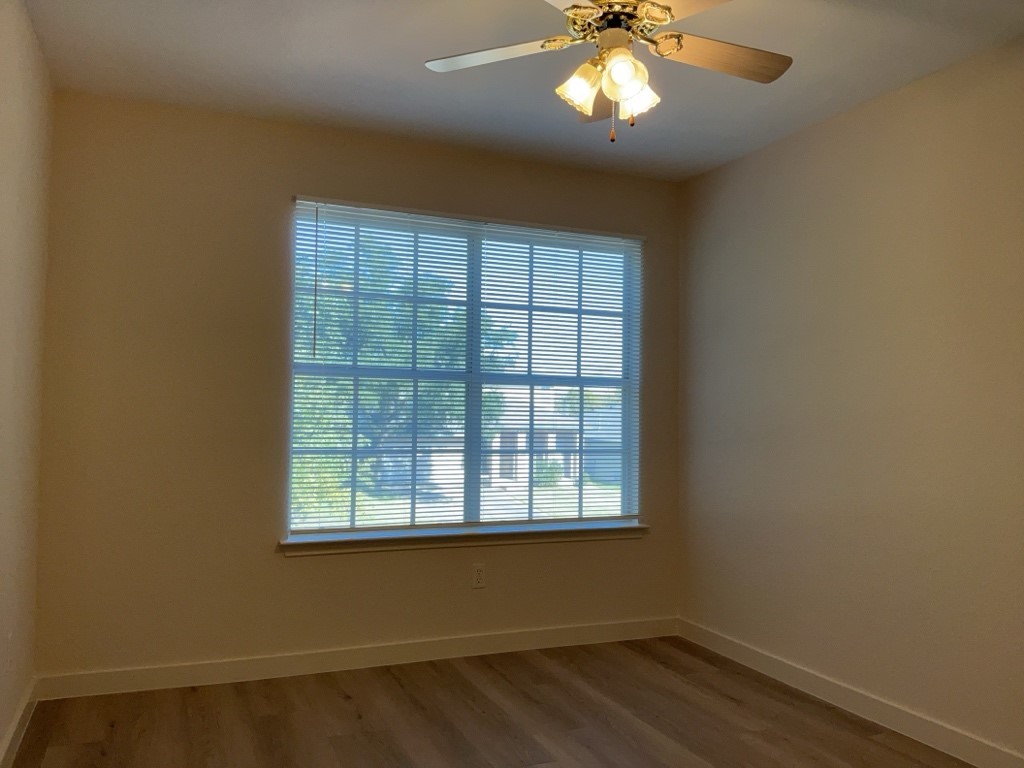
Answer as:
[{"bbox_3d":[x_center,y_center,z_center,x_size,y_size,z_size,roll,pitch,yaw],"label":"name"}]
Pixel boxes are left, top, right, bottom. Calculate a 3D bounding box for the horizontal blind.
[{"bbox_3d":[-0.152,-0.056,3.901,1.800,1.493,0.050,2,-3,-22],"label":"horizontal blind"}]

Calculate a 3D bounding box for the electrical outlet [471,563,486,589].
[{"bbox_3d":[-0.157,0.931,3.871,0.070,0.114,0.009,2,-3,-22],"label":"electrical outlet"}]

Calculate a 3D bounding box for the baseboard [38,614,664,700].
[{"bbox_3d":[-0.491,1.253,3.718,3.010,0.090,0.016,2,-3,-22],"label":"baseboard"}]

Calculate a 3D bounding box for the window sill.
[{"bbox_3d":[-0.168,0.759,3.895,1.873,0.067,0.100,2,-3,-22],"label":"window sill"}]

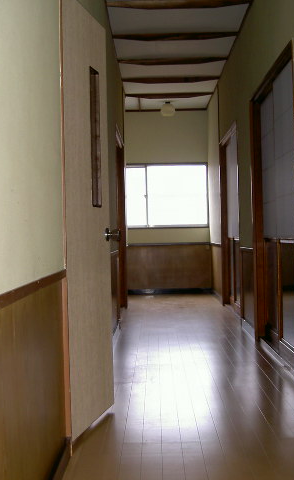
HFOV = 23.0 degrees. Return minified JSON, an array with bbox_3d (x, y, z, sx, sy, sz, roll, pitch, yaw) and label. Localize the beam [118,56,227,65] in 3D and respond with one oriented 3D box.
[{"bbox_3d":[0.261,-1.813,7.292,1.110,0.050,0.050,-1,0,0],"label":"beam"}]

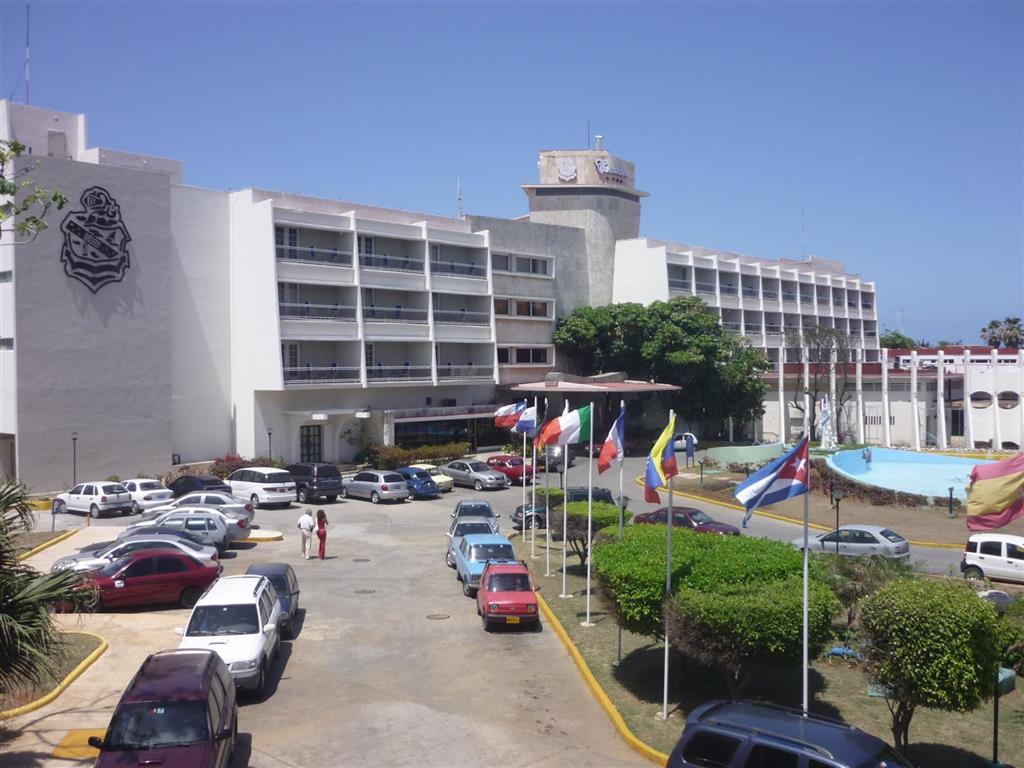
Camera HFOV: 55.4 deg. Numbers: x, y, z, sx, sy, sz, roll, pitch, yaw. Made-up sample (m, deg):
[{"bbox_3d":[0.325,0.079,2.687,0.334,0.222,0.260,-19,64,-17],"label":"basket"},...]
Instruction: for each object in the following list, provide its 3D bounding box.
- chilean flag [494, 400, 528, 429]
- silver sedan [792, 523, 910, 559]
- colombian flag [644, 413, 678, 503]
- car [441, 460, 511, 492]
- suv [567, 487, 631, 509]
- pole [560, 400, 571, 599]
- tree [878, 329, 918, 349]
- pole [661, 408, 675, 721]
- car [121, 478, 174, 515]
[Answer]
[{"bbox_3d":[0.000,1.169,37.400,1.350,1.000,0.300,0,2,0],"label":"chilean flag"},{"bbox_3d":[12.100,5.701,35.295,4.150,1.400,1.700,1,2,33],"label":"silver sedan"},{"bbox_3d":[2.780,1.367,18.151,0.640,1.650,0.450,0,2,0],"label":"colombian flag"},{"bbox_3d":[-2.178,4.982,54.073,4.500,1.450,1.730,2,2,45],"label":"car"},{"bbox_3d":[2.425,5.408,42.590,4.700,1.730,1.770,0,2,0],"label":"suv"},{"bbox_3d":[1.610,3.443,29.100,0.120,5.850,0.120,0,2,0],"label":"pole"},{"bbox_3d":[49.234,-1.985,125.000,8.000,10.000,8.000,0,2,0],"label":"tree"},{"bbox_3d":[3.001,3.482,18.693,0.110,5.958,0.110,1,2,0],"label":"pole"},{"bbox_3d":[-17.100,5.019,44.478,4.150,1.390,1.650,1,2,39],"label":"car"}]

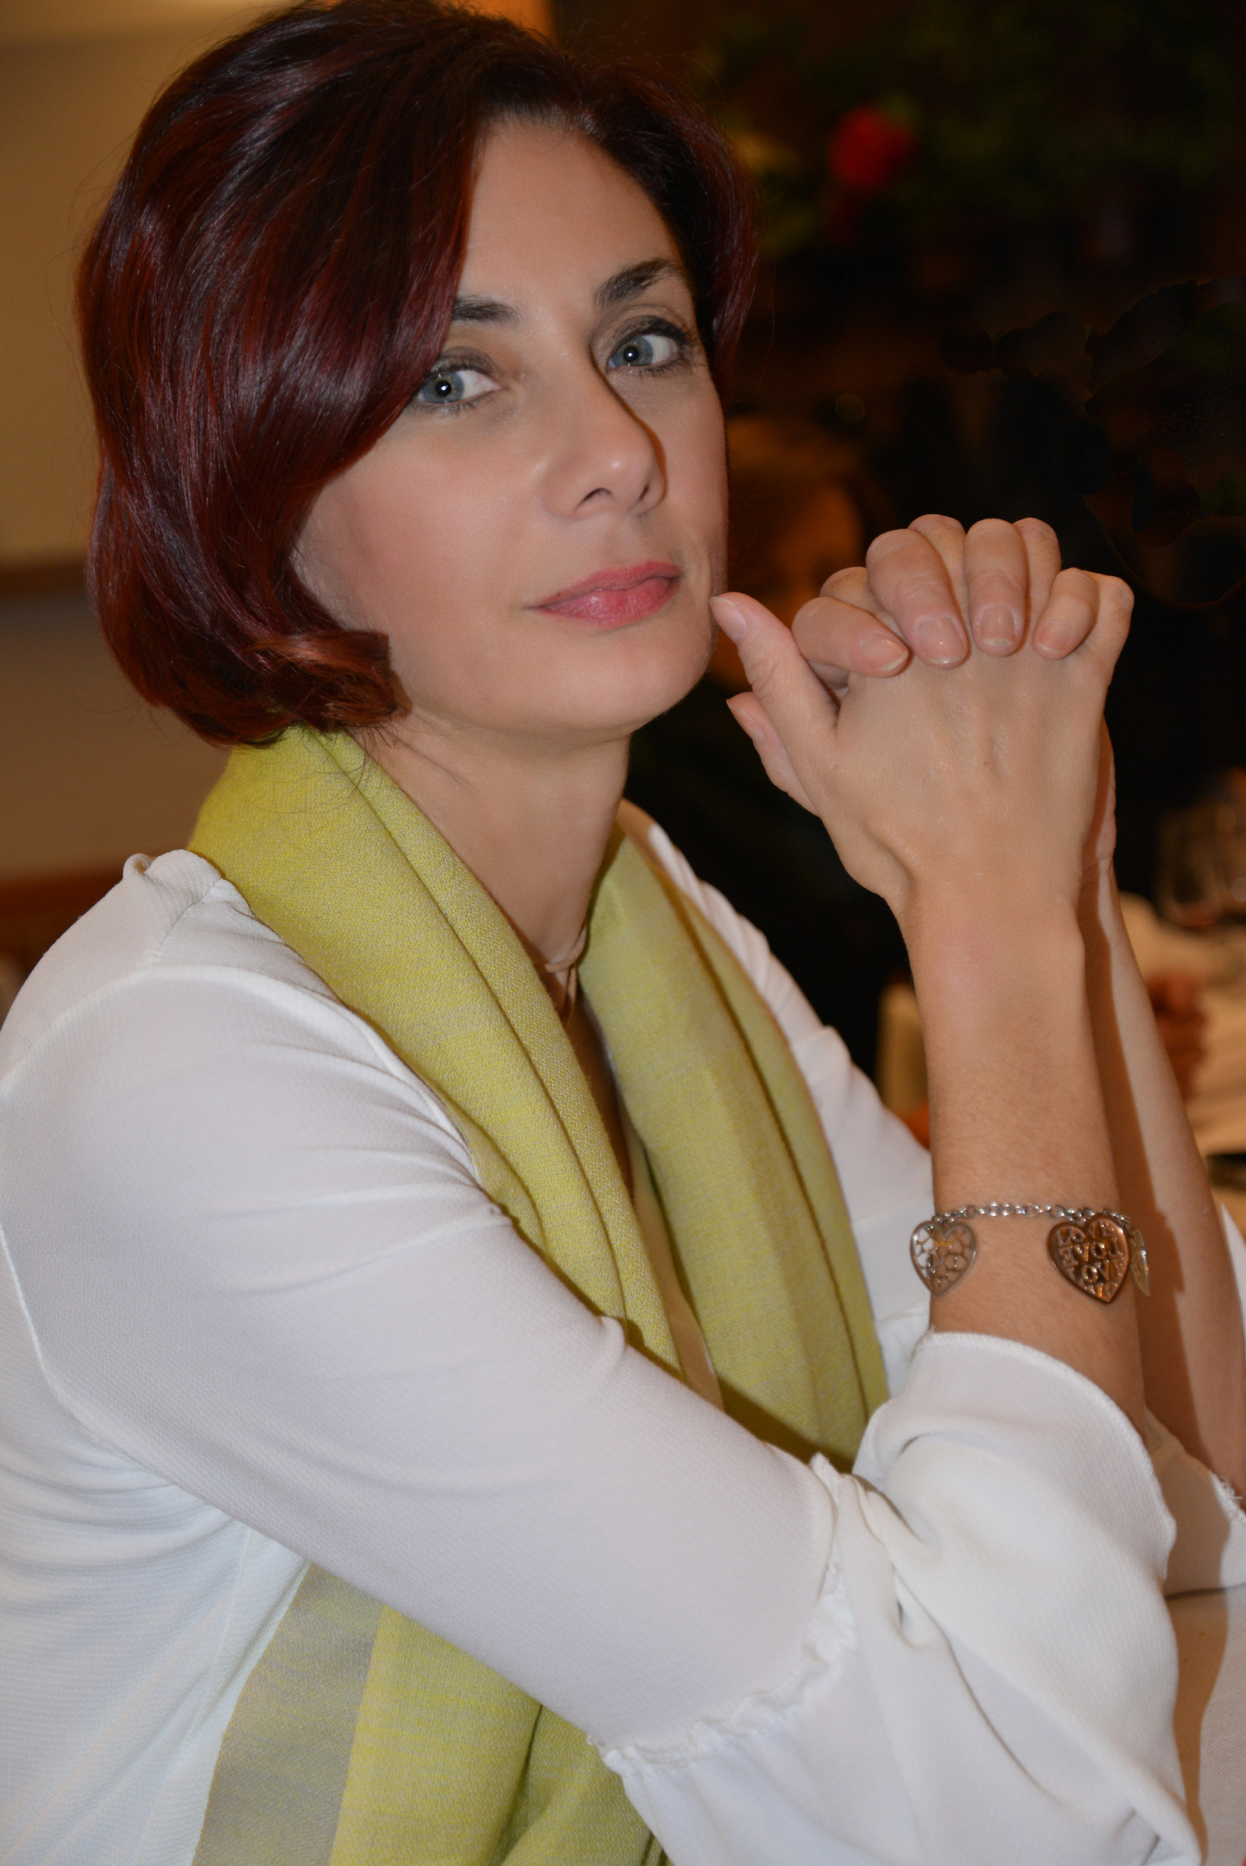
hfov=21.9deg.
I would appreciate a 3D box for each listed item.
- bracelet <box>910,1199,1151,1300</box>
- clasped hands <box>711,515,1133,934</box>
[{"bbox_3d":[0.111,0.086,0.875,0.064,0.027,0.056,-2,-2,6],"label":"bracelet"},{"bbox_3d":[0.084,-0.058,0.900,0.116,0.114,0.090,-1,3,9],"label":"clasped hands"}]

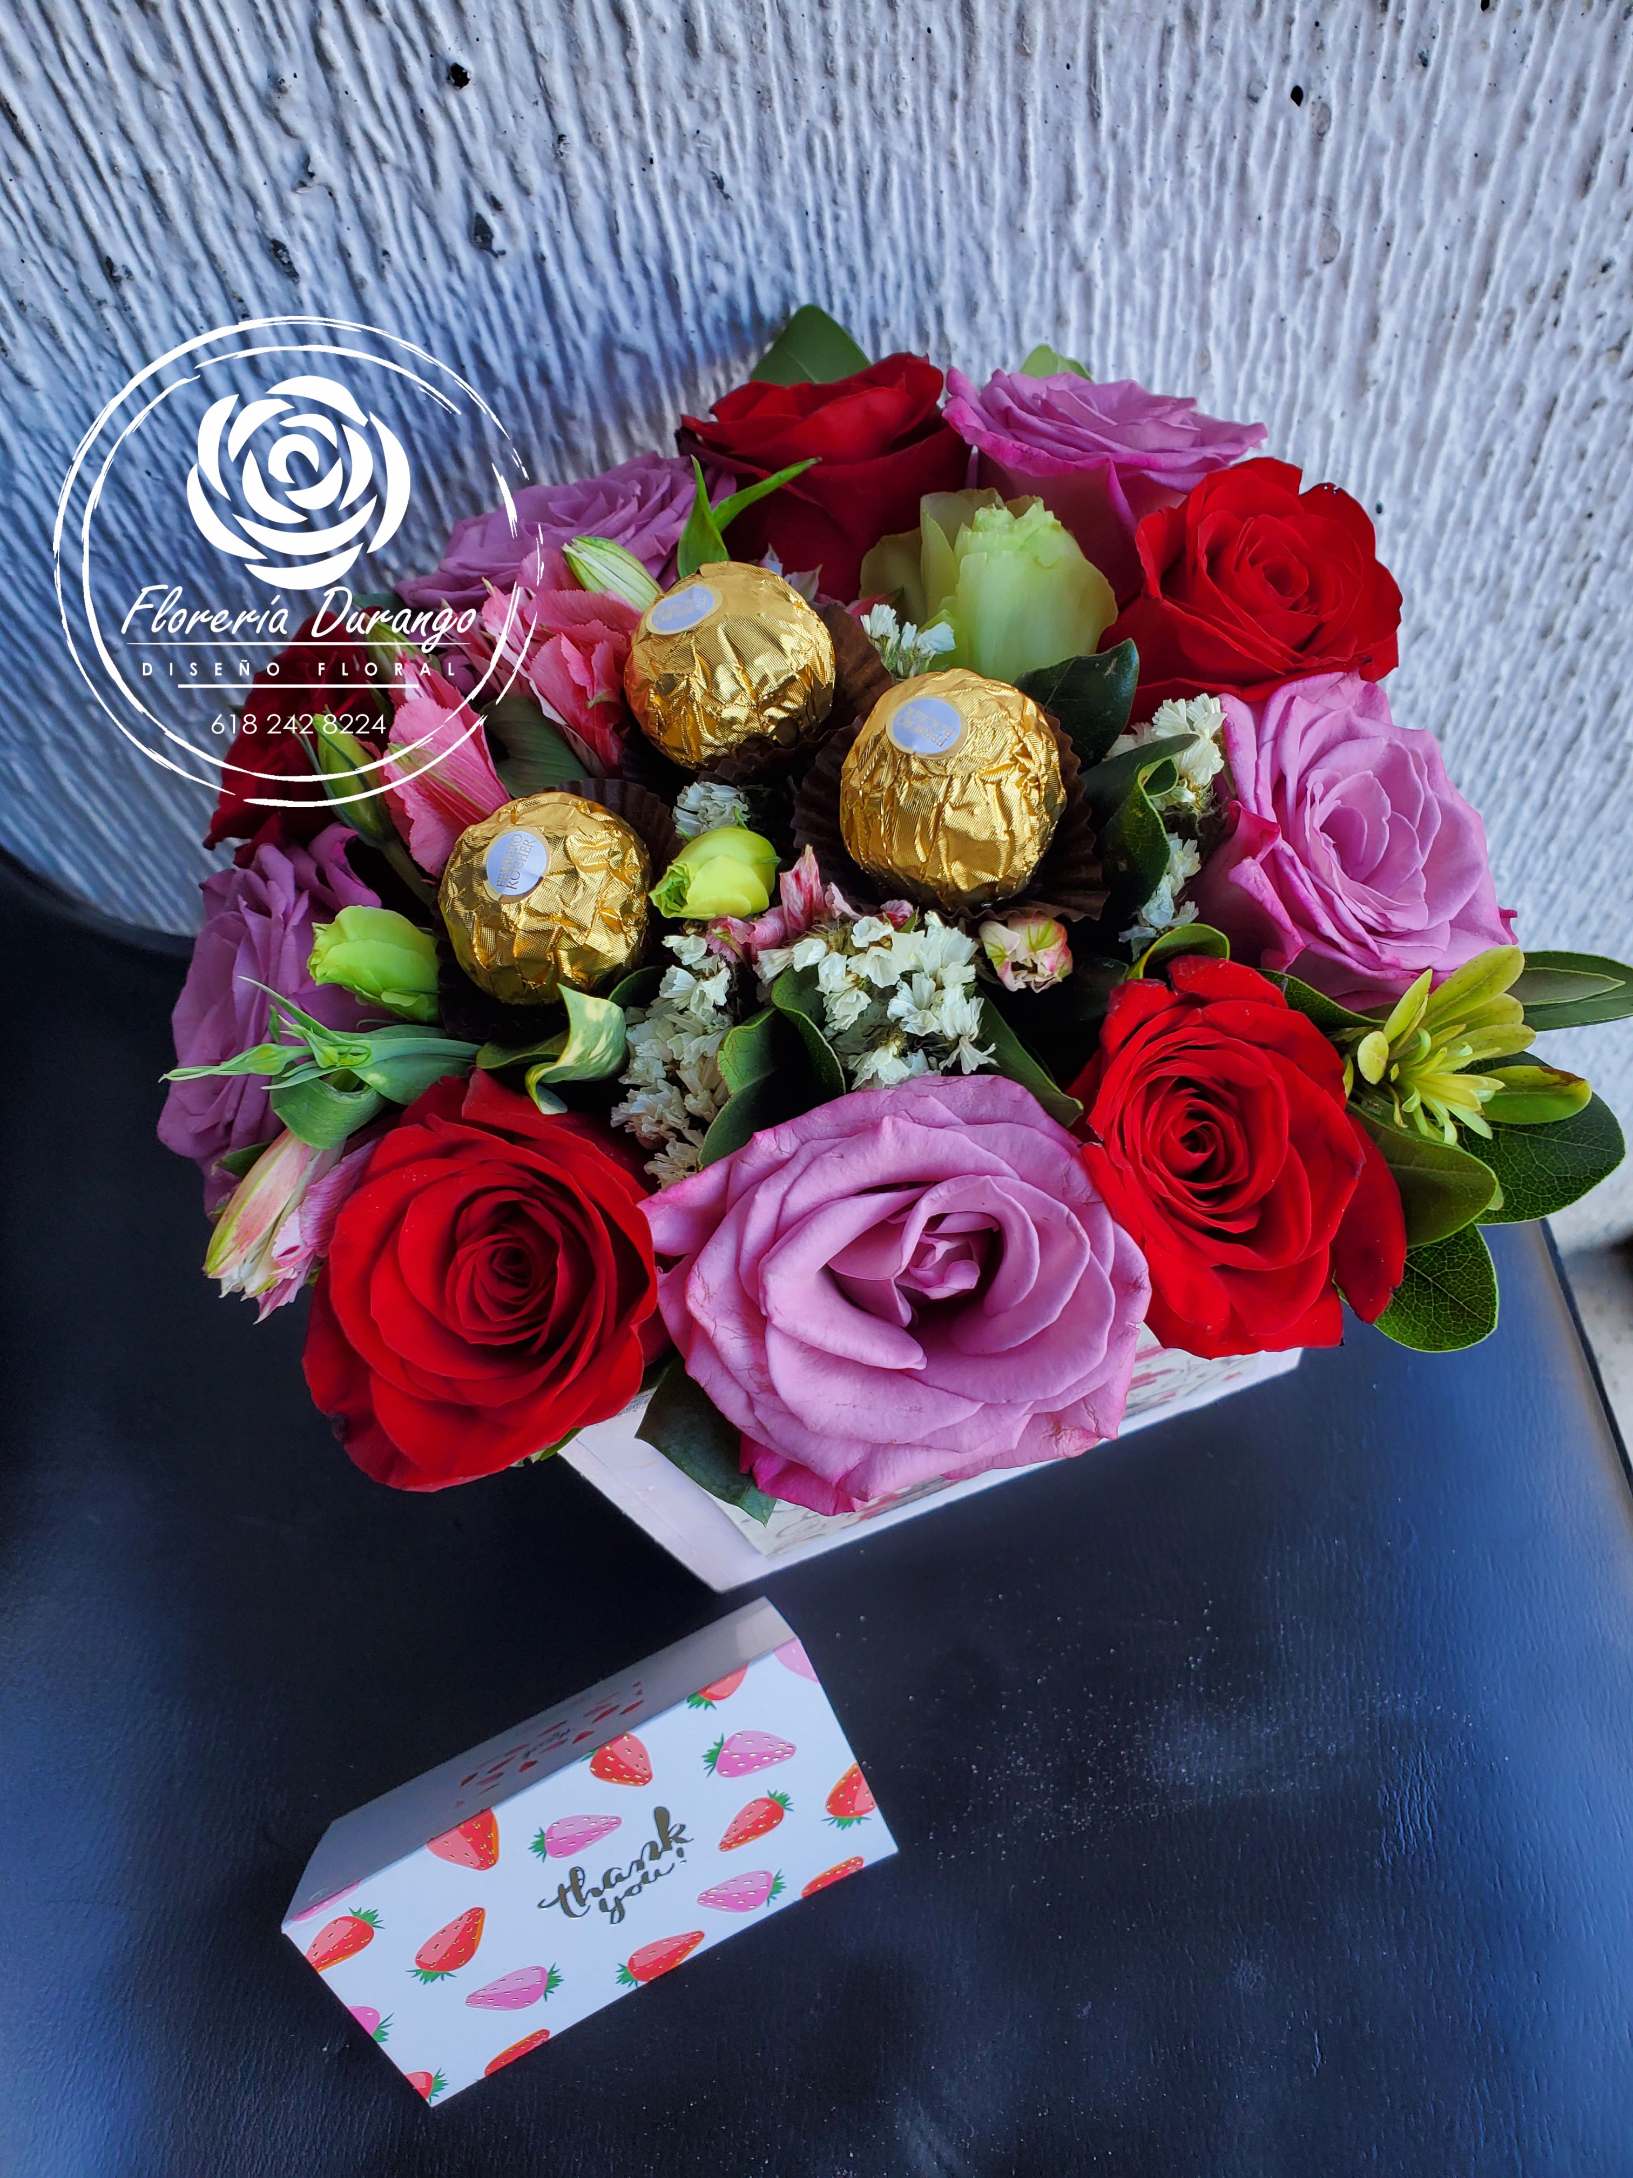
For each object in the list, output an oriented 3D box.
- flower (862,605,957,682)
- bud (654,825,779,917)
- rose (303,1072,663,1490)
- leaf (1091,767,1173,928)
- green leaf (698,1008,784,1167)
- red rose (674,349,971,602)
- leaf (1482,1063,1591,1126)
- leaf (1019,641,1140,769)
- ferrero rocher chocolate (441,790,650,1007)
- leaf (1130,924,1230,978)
[{"bbox_3d":[0.014,-0.070,0.255,0.015,0.012,0.012,-4,61,8],"label":"flower"},{"bbox_3d":[-0.015,-0.033,0.246,0.020,0.015,0.015,-10,66,-30],"label":"bud"},{"bbox_3d":[-0.049,0.028,0.243,0.053,0.043,0.056,-1,76,1],"label":"rose"},{"bbox_3d":[0.048,-0.037,0.250,0.013,0.023,0.010,-18,42,-26],"label":"leaf"},{"bbox_3d":[-0.011,0.000,0.241,0.012,0.014,0.018,-3,59,5],"label":"green leaf"},{"bbox_3d":[0.001,-0.105,0.288,0.051,0.043,0.051,-6,43,10],"label":"red rose"},{"bbox_3d":[0.115,0.001,0.270,0.024,0.008,0.012,0,60,10],"label":"leaf"},{"bbox_3d":[0.039,-0.057,0.245,0.023,0.026,0.010,13,27,-6],"label":"leaf"},{"bbox_3d":[-0.041,-0.029,0.249,0.032,0.032,0.032,-3,59,5],"label":"ferrero rocher chocolate"},{"bbox_3d":[0.056,-0.021,0.250,0.017,0.010,0.014,17,64,18],"label":"leaf"}]

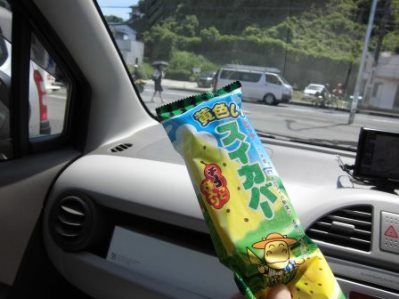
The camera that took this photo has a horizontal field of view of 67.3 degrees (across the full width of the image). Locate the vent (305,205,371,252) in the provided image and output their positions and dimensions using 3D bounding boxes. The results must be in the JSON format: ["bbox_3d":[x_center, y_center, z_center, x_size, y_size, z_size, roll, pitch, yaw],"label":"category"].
[{"bbox_3d":[0.219,0.112,0.471,0.093,0.072,0.030,9,2,21],"label":"vent"}]

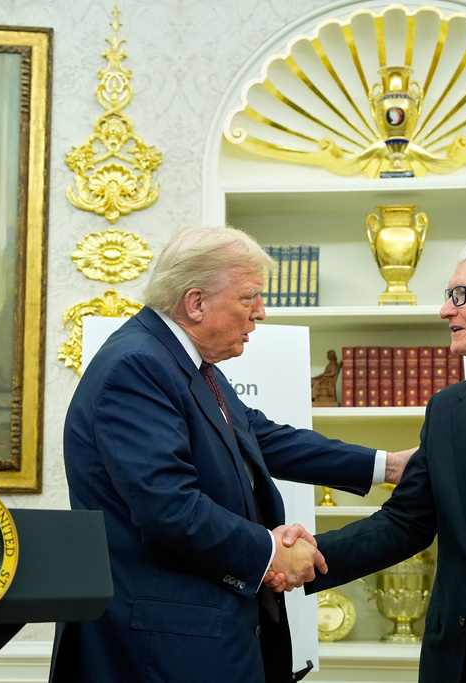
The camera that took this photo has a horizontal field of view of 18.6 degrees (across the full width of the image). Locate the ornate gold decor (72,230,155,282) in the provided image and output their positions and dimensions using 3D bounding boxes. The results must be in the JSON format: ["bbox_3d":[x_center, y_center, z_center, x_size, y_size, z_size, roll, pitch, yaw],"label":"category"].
[{"bbox_3d":[-0.401,-0.283,4.730,0.272,0.182,0.040,1,-7,0],"label":"ornate gold decor"}]

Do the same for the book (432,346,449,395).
[{"bbox_3d":[0.695,0.125,4.764,0.044,0.203,0.145,-1,-7,8],"label":"book"}]

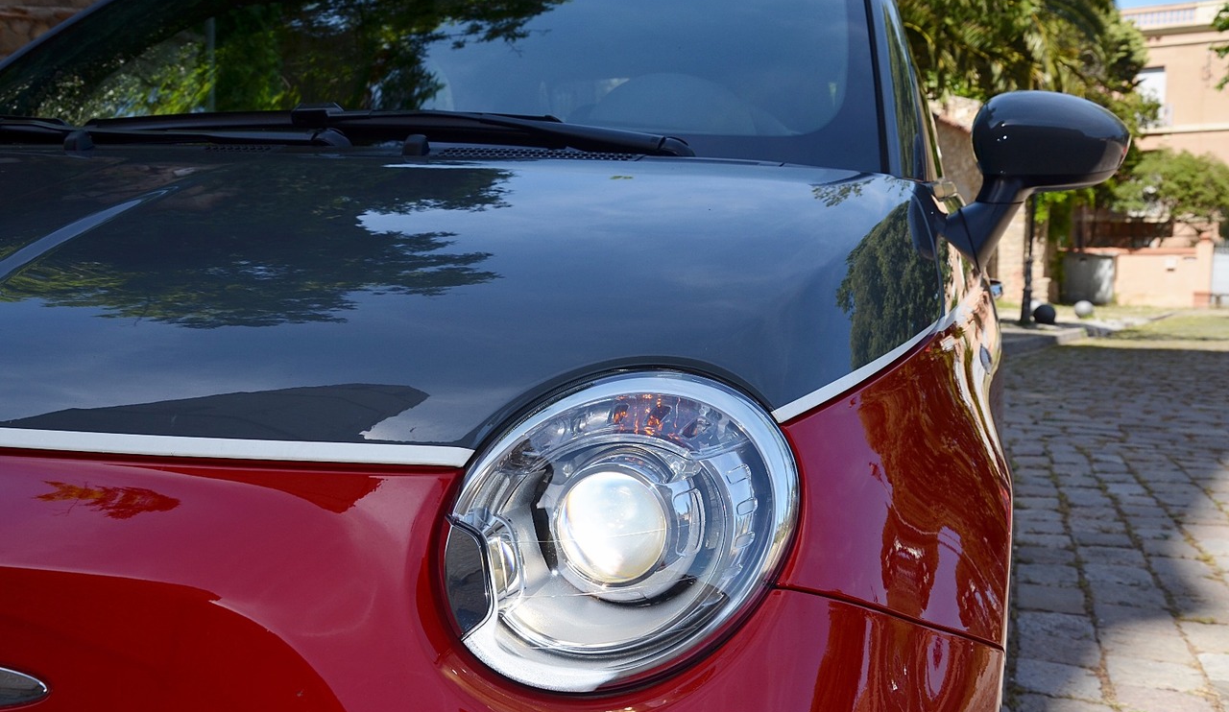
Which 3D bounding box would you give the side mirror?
[{"bbox_3d":[0.606,-0.257,1.900,0.242,0.236,0.165,1,4,16],"label":"side mirror"}]

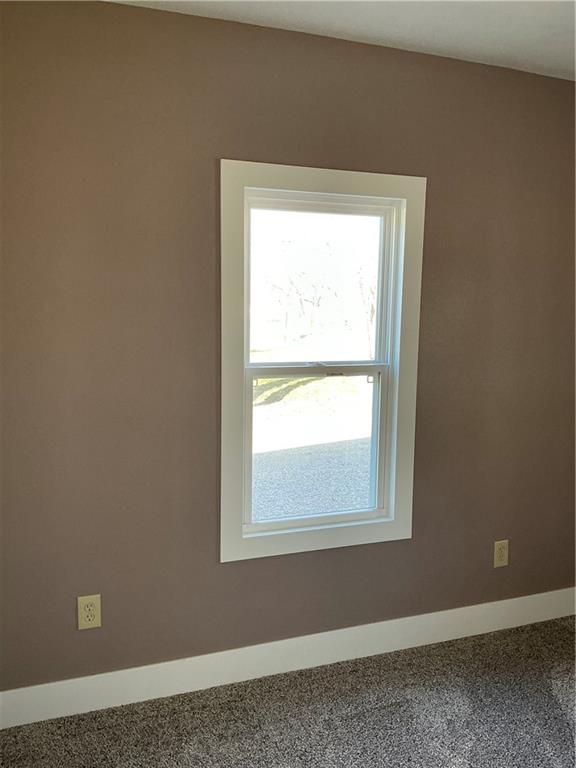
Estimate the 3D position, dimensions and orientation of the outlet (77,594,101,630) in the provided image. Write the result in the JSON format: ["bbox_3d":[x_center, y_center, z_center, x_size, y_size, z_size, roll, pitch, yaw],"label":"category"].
[{"bbox_3d":[-0.713,0.817,2.230,0.077,0.124,0.010,-2,8,-20],"label":"outlet"}]

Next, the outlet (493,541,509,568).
[{"bbox_3d":[0.972,0.773,2.830,0.076,0.124,0.010,-2,8,-20],"label":"outlet"}]

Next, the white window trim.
[{"bbox_3d":[0.128,-0.073,2.454,0.829,1.479,0.105,-2,8,-20],"label":"white window trim"}]

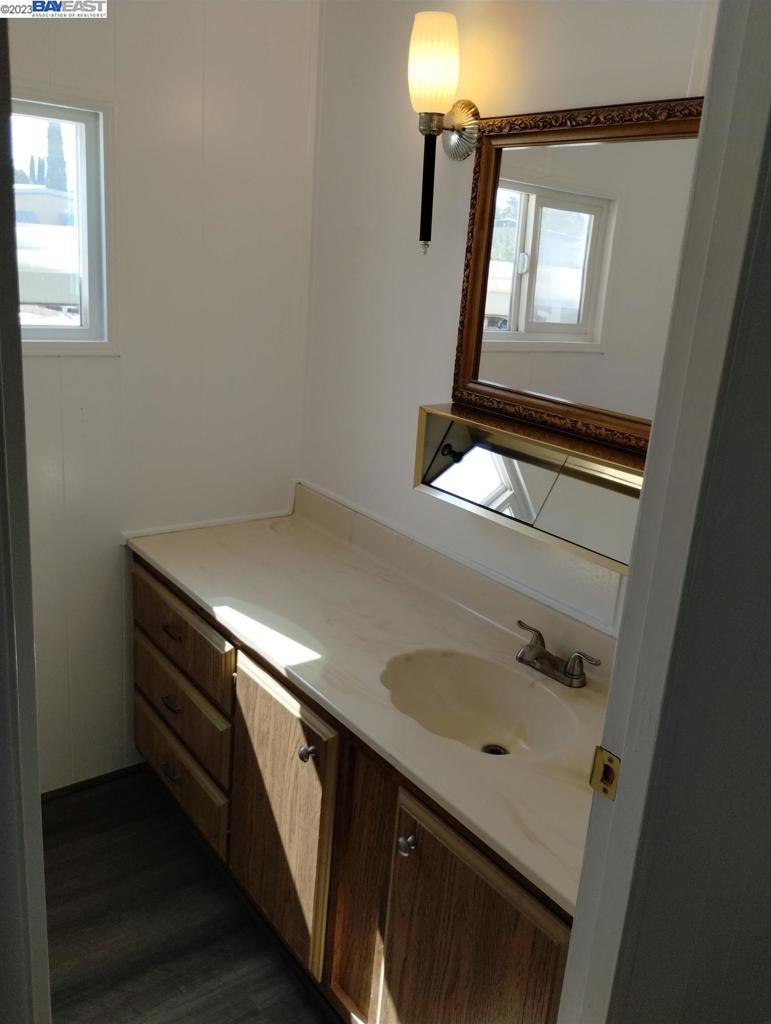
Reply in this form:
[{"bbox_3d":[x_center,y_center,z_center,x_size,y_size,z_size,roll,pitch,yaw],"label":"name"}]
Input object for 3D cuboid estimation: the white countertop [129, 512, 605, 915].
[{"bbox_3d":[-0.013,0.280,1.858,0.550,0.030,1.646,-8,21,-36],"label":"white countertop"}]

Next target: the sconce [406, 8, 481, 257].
[{"bbox_3d":[0.114,-0.823,1.830,0.158,0.490,0.130,-8,21,-36],"label":"sconce"}]

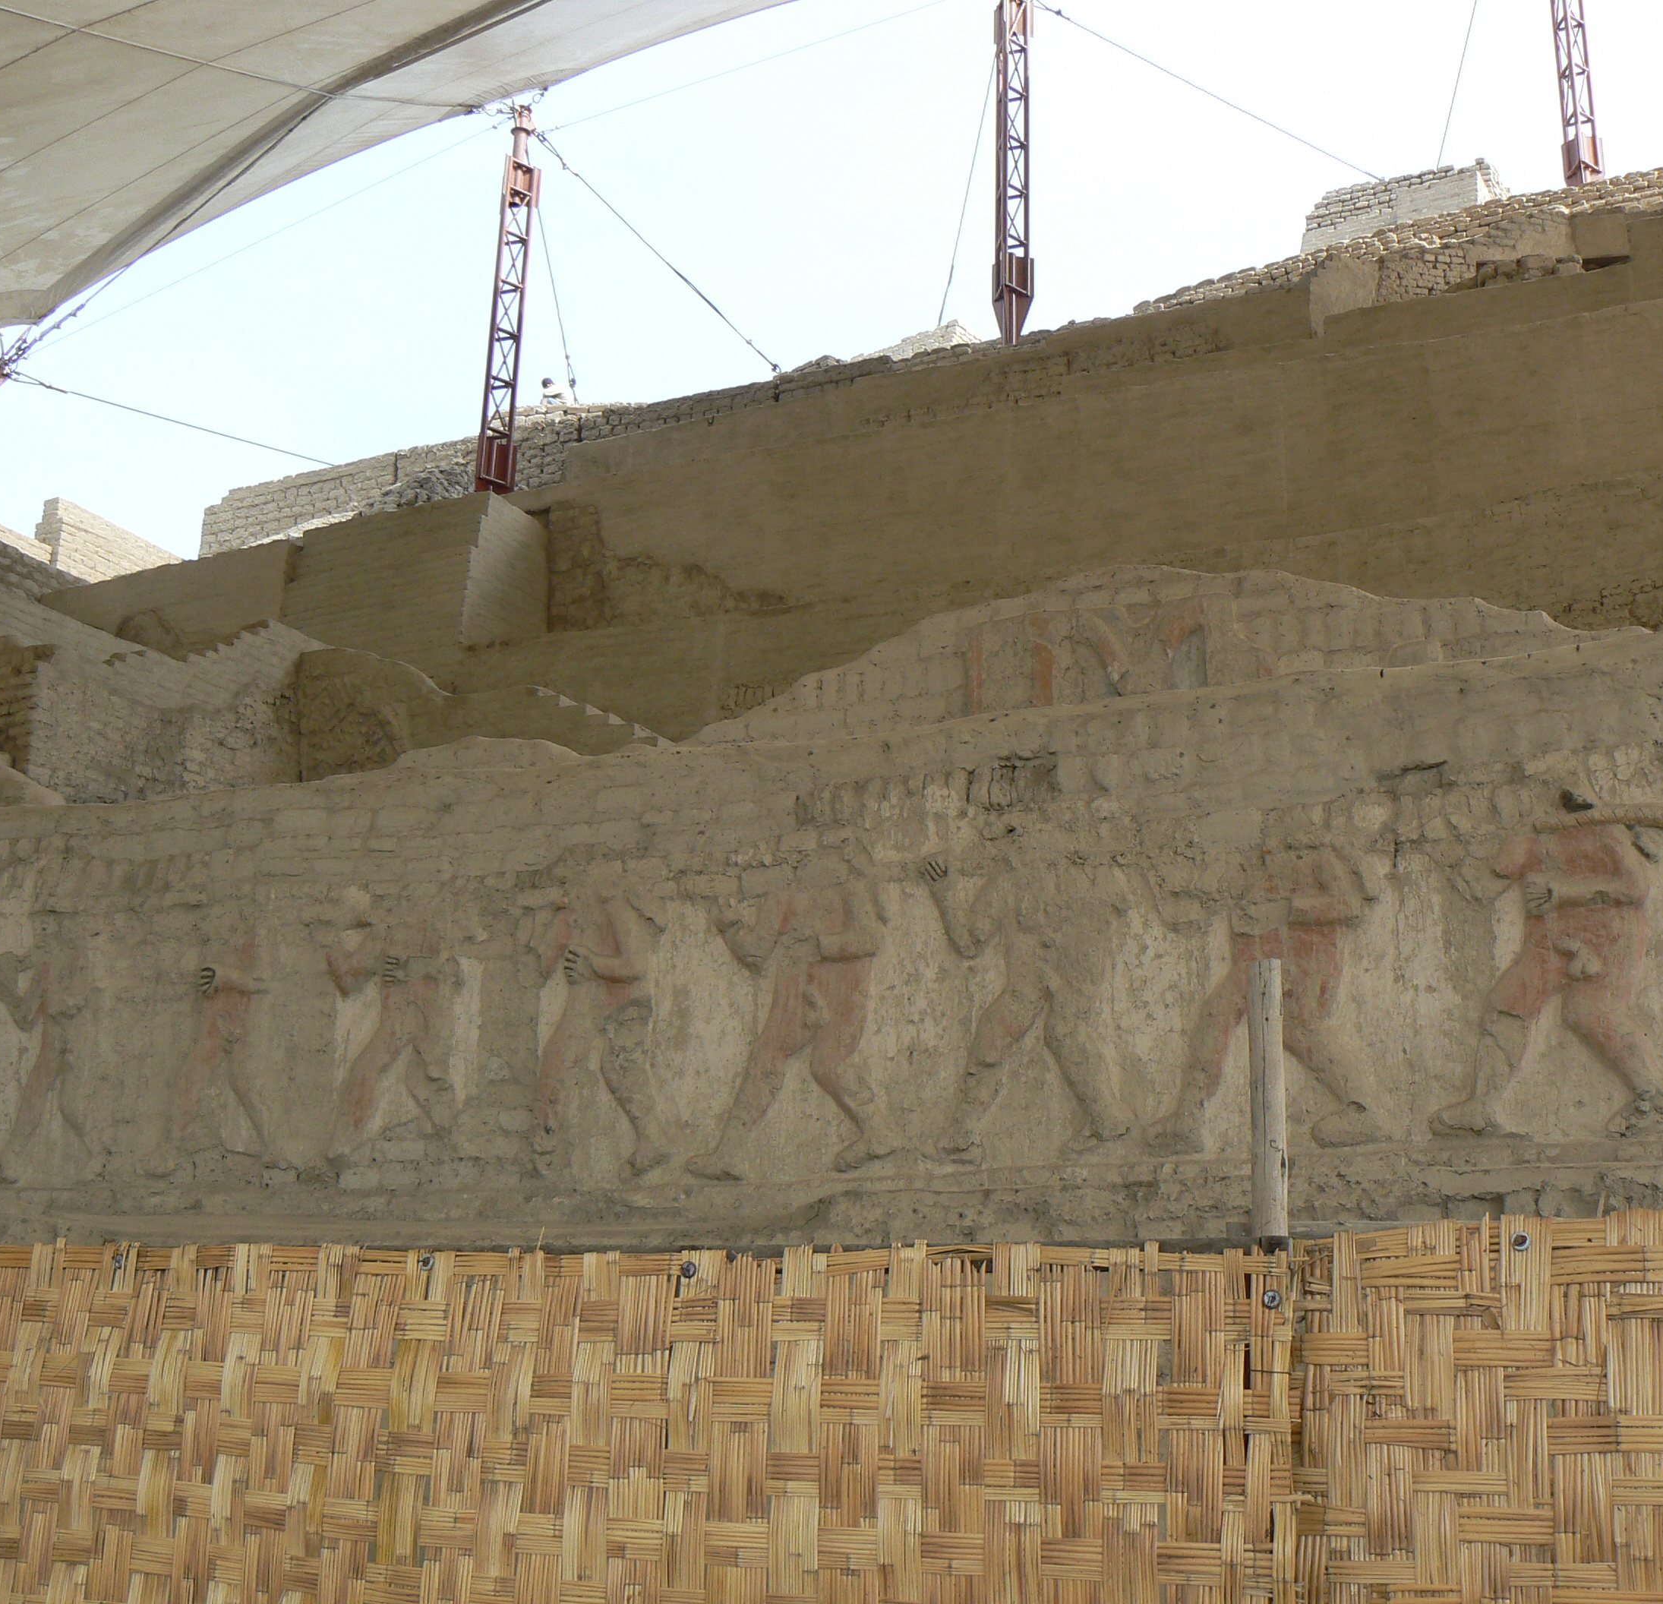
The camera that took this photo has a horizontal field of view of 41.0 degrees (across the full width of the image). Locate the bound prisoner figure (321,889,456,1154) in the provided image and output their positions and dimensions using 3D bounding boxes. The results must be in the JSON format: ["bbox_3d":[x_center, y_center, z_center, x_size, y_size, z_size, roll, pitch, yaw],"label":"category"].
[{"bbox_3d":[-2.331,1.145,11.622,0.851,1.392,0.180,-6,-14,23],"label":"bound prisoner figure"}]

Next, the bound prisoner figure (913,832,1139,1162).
[{"bbox_3d":[0.891,0.928,10.207,1.052,1.451,0.180,-6,-14,23],"label":"bound prisoner figure"}]

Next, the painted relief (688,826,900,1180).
[{"bbox_3d":[-0.193,0.988,10.686,1.118,1.667,0.180,-6,-14,23],"label":"painted relief"}]

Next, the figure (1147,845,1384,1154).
[{"bbox_3d":[1.897,0.862,9.765,1.052,1.365,0.180,-6,-14,23],"label":"figure"}]

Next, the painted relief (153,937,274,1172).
[{"bbox_3d":[-3.357,1.354,12.041,0.803,1.302,0.180,-6,-14,23],"label":"painted relief"}]

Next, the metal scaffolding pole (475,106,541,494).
[{"bbox_3d":[-5.088,-7.901,35.000,0.500,6.607,0.500,-3,-14,24],"label":"metal scaffolding pole"}]

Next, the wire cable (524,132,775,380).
[{"bbox_3d":[-2.776,-8.580,34.500,4.042,4.543,0.100,-3,-13,14],"label":"wire cable"}]

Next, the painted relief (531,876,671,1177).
[{"bbox_3d":[-1.161,1.118,11.096,0.805,1.511,0.180,-6,-14,23],"label":"painted relief"}]

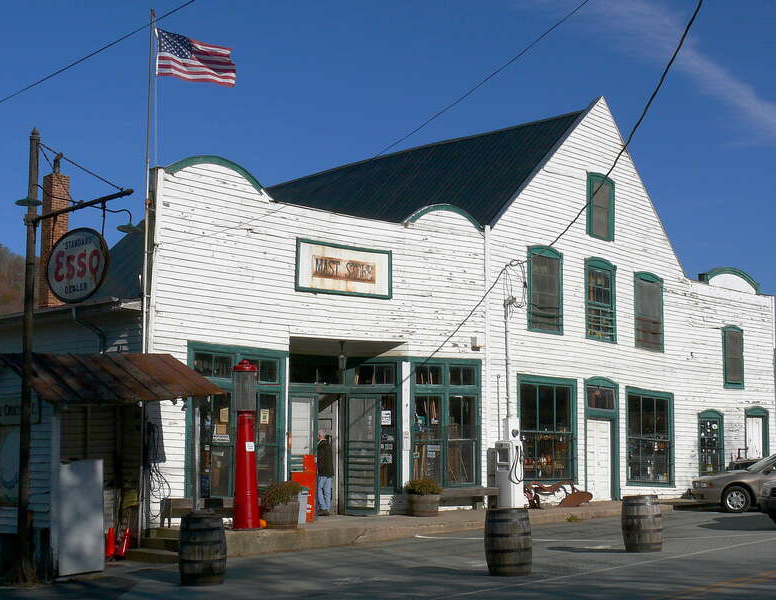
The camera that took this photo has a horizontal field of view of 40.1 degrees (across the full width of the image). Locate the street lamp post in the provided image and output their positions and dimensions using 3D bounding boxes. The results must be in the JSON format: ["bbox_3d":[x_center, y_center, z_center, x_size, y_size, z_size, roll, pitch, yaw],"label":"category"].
[{"bbox_3d":[-4.034,0.551,13.667,0.420,6.200,2.850,7,-10,-41],"label":"street lamp post"}]

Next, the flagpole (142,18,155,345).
[{"bbox_3d":[-4.404,-0.544,19.380,0.100,9.910,0.100,6,-9,-41],"label":"flagpole"}]

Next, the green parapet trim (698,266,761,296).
[{"bbox_3d":[10.241,-0.636,31.532,3.100,0.680,0.350,7,-10,-41],"label":"green parapet trim"}]

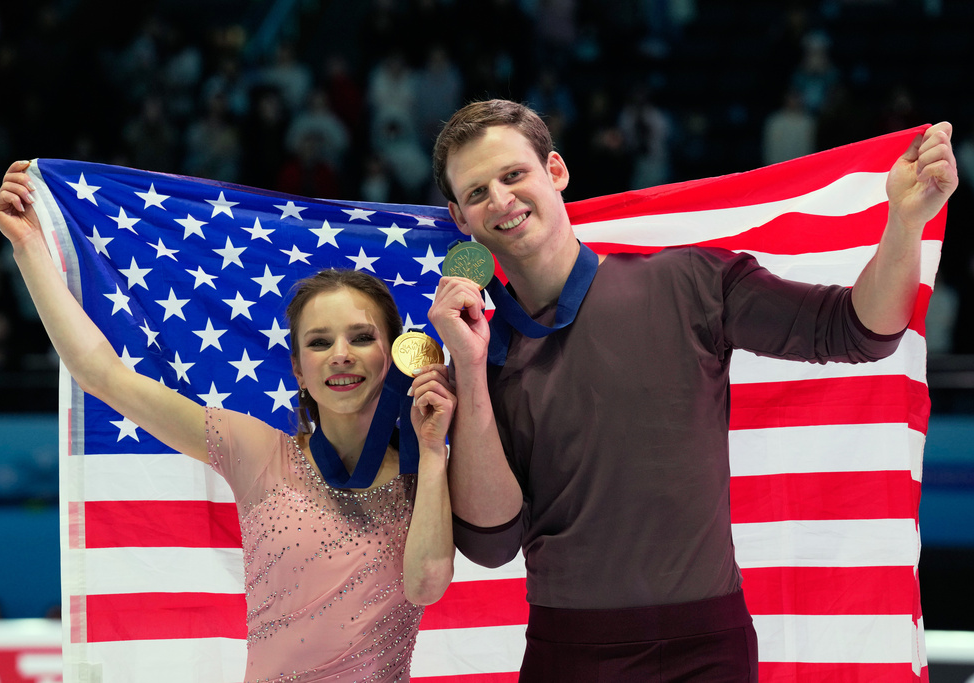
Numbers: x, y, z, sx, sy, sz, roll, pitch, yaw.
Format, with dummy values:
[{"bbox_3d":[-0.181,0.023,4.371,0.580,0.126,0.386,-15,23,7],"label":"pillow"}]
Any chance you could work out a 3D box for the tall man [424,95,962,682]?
[{"bbox_3d":[0.300,0.600,6.500,0.810,1.910,0.480,0,-3,10],"label":"tall man"}]

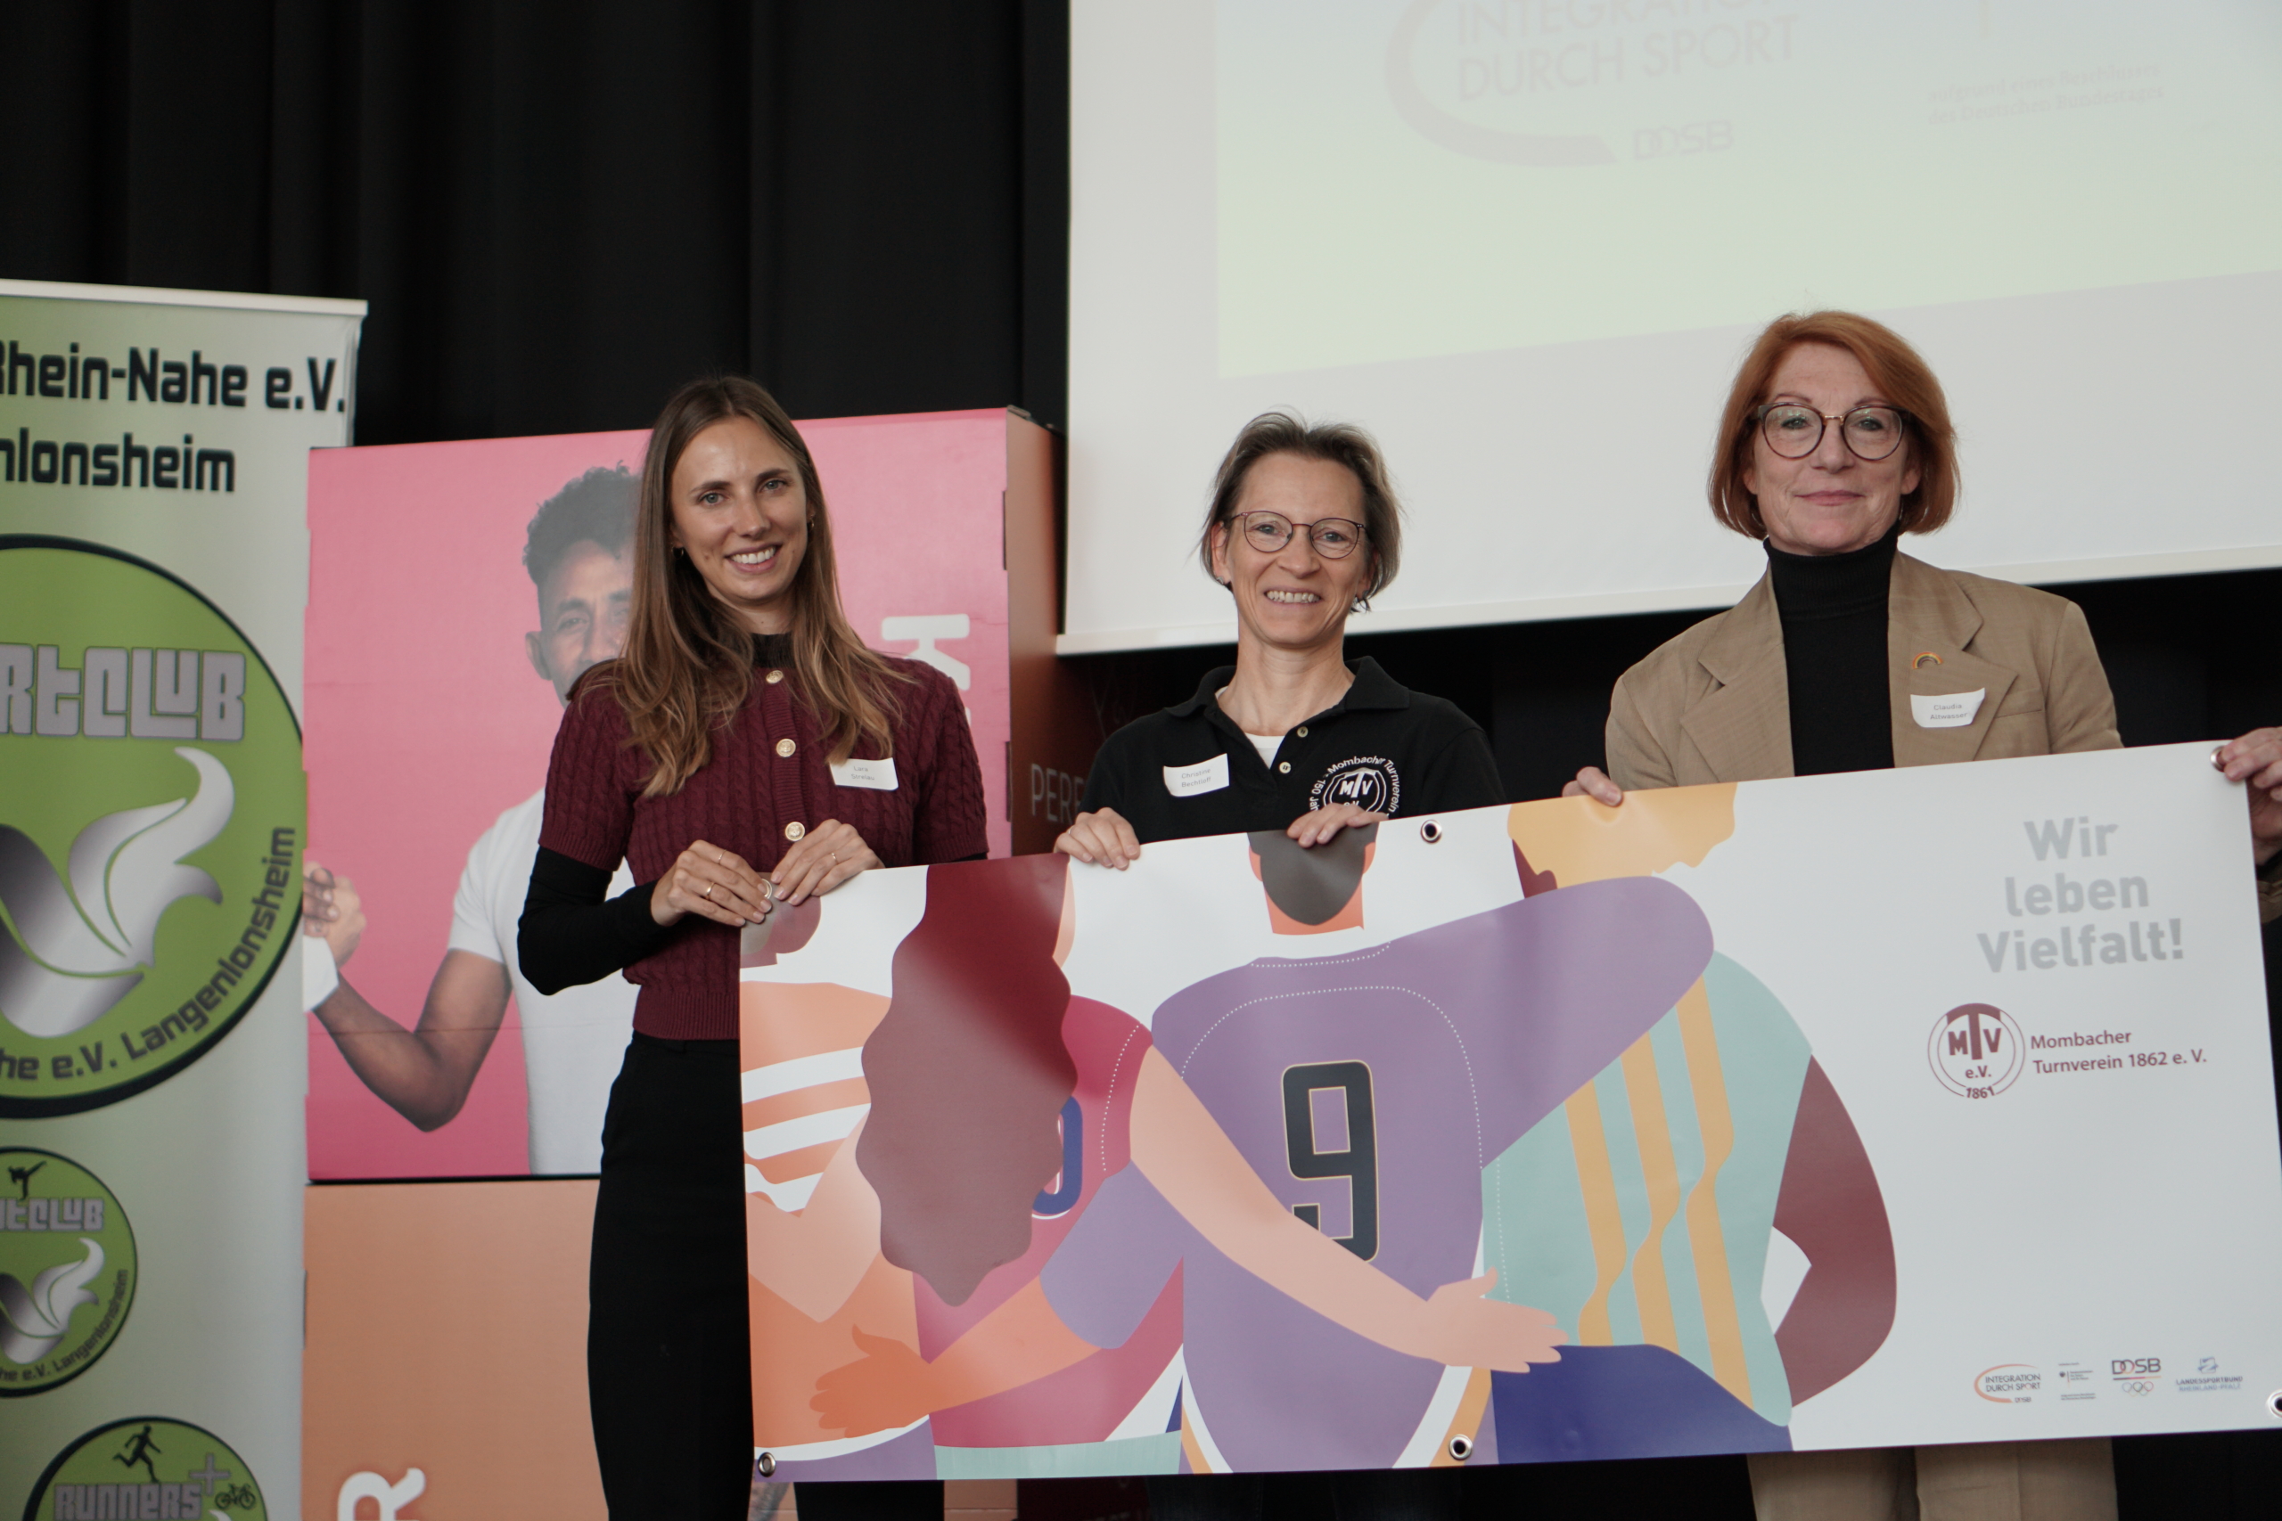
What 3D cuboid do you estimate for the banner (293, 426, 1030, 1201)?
[{"bbox_3d":[-0.579,0.050,5.732,0.900,0.900,0.050,-2,-5,15],"label":"banner"}]

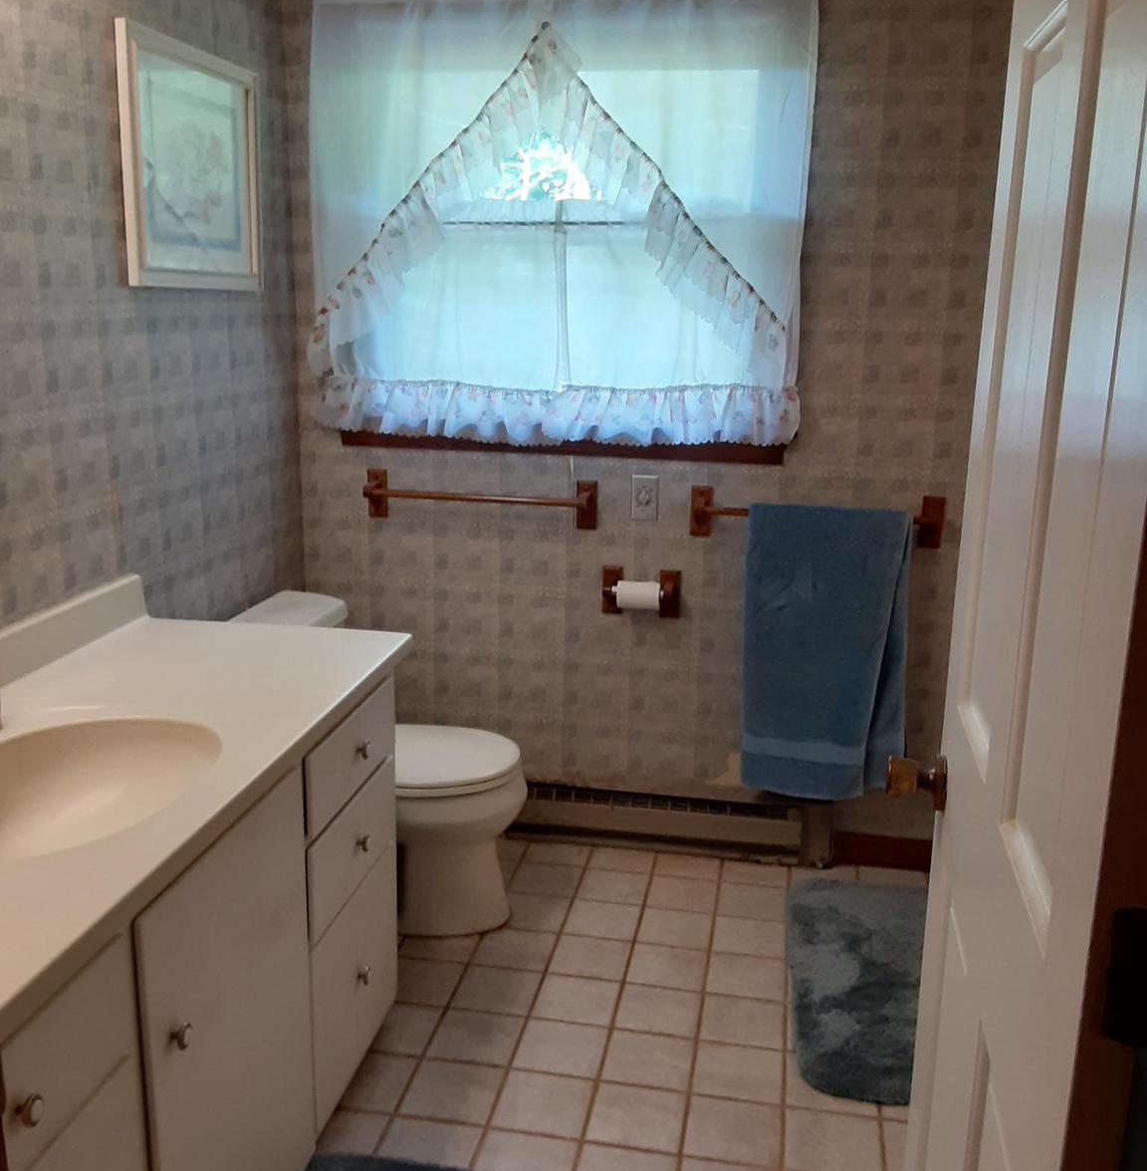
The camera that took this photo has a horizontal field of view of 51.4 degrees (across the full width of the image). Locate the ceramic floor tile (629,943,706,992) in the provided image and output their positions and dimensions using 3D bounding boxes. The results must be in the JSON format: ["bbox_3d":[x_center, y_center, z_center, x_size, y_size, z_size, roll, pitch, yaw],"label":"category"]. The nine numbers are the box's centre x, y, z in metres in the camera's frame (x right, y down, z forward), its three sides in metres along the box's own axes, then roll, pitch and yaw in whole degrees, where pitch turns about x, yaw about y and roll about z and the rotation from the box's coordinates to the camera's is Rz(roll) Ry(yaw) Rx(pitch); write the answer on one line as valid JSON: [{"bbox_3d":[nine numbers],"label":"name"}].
[{"bbox_3d":[0.204,0.829,2.581,0.158,0.010,0.158,3,13,10],"label":"ceramic floor tile"}]

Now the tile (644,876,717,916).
[{"bbox_3d":[0.271,0.773,2.965,0.162,0.010,0.162,4,13,10],"label":"tile"}]

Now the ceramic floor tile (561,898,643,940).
[{"bbox_3d":[0.070,0.775,2.742,0.156,0.010,0.156,3,13,10],"label":"ceramic floor tile"}]

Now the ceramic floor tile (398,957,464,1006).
[{"bbox_3d":[-0.332,0.859,2.582,0.163,0.010,0.157,4,14,10],"label":"ceramic floor tile"}]

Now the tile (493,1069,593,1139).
[{"bbox_3d":[-0.051,0.921,2.112,0.156,0.010,0.156,3,13,10],"label":"tile"}]

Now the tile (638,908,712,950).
[{"bbox_3d":[0.235,0.792,2.741,0.158,0.010,0.158,3,13,10],"label":"tile"}]

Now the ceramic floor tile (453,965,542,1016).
[{"bbox_3d":[-0.161,0.870,2.551,0.163,0.010,0.157,4,14,10],"label":"ceramic floor tile"}]

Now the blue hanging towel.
[{"bbox_3d":[0.609,0.170,2.905,0.394,0.732,0.075,3,13,10],"label":"blue hanging towel"}]

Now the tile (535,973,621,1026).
[{"bbox_3d":[0.009,0.881,2.521,0.163,0.010,0.157,4,14,10],"label":"tile"}]

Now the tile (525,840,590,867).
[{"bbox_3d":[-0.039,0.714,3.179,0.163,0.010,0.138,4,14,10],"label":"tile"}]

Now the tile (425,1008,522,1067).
[{"bbox_3d":[-0.189,0.899,2.367,0.162,0.010,0.162,4,13,10],"label":"tile"}]

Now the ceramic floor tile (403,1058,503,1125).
[{"bbox_3d":[-0.223,0.949,2.233,0.163,0.010,0.157,4,14,10],"label":"ceramic floor tile"}]

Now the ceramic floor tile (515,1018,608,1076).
[{"bbox_3d":[-0.022,0.921,2.361,0.163,0.010,0.157,4,14,10],"label":"ceramic floor tile"}]

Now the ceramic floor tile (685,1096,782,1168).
[{"bbox_3d":[0.277,0.948,2.072,0.158,0.010,0.158,3,13,10],"label":"ceramic floor tile"}]

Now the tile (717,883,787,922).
[{"bbox_3d":[0.439,0.783,2.935,0.162,0.010,0.162,4,13,10],"label":"tile"}]

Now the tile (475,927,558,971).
[{"bbox_3d":[-0.130,0.831,2.710,0.163,0.010,0.157,4,14,10],"label":"tile"}]

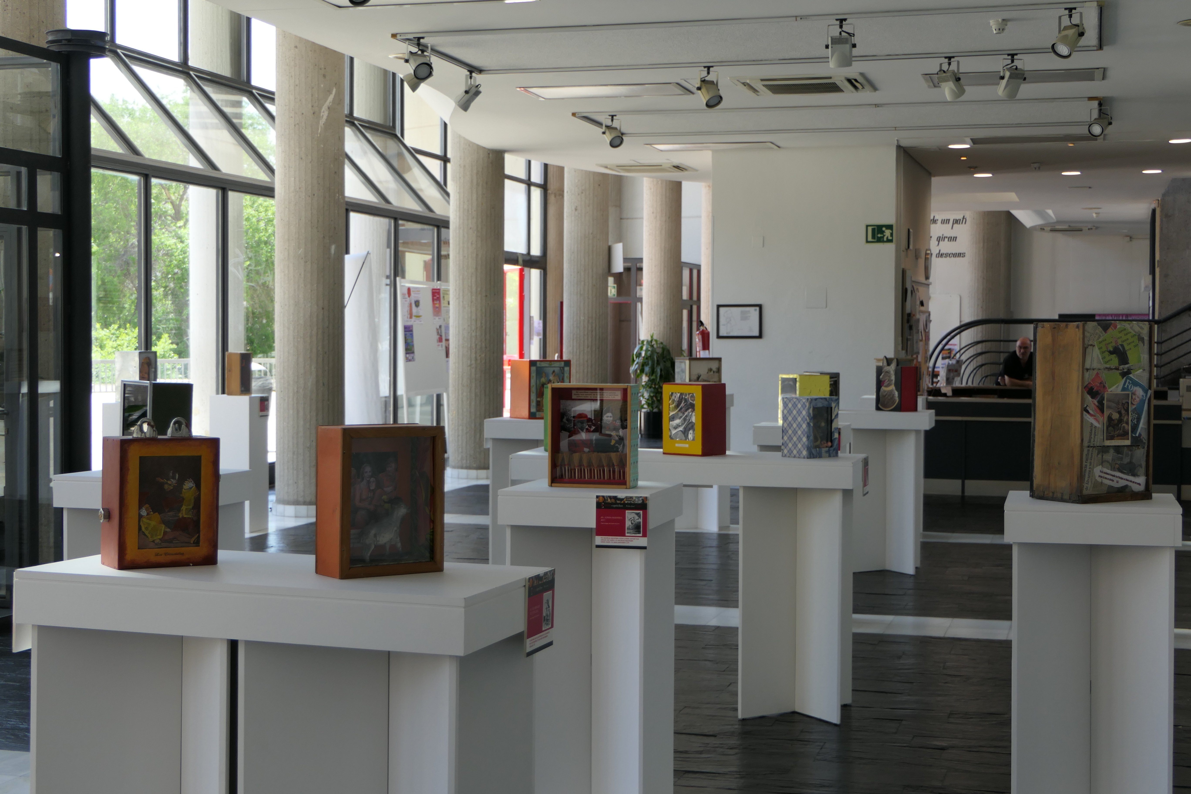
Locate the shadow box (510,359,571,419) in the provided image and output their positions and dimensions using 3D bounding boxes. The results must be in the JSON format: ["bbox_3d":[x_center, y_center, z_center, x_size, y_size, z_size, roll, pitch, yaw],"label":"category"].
[{"bbox_3d":[-0.312,-0.045,9.672,0.271,0.331,0.222,-1,2,-31],"label":"shadow box"}]

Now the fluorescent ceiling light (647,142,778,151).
[{"bbox_3d":[1.193,-2.531,16.942,1.240,0.050,0.600,1,2,16],"label":"fluorescent ceiling light"}]

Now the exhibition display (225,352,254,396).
[{"bbox_3d":[-2.685,-0.180,12.724,0.115,0.332,0.170,1,2,20],"label":"exhibition display"}]

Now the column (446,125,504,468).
[{"bbox_3d":[-1.237,-0.958,17.611,0.565,3.510,0.565,0,2,0],"label":"column"}]

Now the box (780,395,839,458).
[{"bbox_3d":[0.893,0.128,7.049,0.185,0.248,0.140,-2,3,-41],"label":"box"}]

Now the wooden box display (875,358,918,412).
[{"bbox_3d":[1.985,-0.086,11.115,0.155,0.355,0.235,-1,2,-34],"label":"wooden box display"}]

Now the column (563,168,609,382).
[{"bbox_3d":[-0.112,-1.079,21.425,0.565,3.510,0.565,0,2,0],"label":"column"}]

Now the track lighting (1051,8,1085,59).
[{"bbox_3d":[2.714,-2.083,9.668,0.200,0.292,0.160,-1,2,-31],"label":"track lighting"}]

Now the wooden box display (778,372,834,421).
[{"bbox_3d":[1.201,0.014,9.741,0.225,0.285,0.170,-1,3,-35],"label":"wooden box display"}]

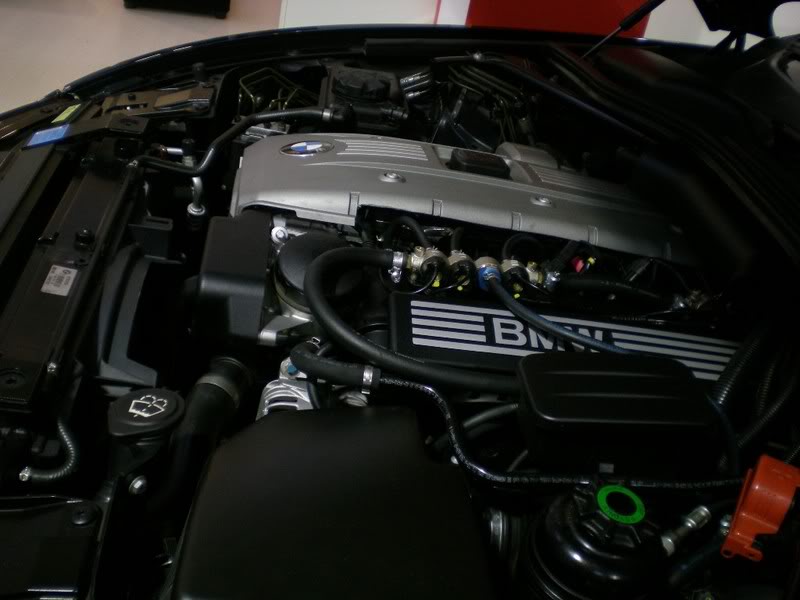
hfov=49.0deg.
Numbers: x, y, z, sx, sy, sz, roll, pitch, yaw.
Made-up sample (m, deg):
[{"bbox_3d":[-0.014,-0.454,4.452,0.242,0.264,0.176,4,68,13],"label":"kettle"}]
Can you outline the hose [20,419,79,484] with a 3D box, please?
[{"bbox_3d":[-0.293,0.125,0.740,0.046,0.044,0.047,5,25,-15],"label":"hose"}]

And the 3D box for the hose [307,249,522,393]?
[{"bbox_3d":[0.013,0.013,0.880,0.216,0.088,0.154,5,25,-15],"label":"hose"}]

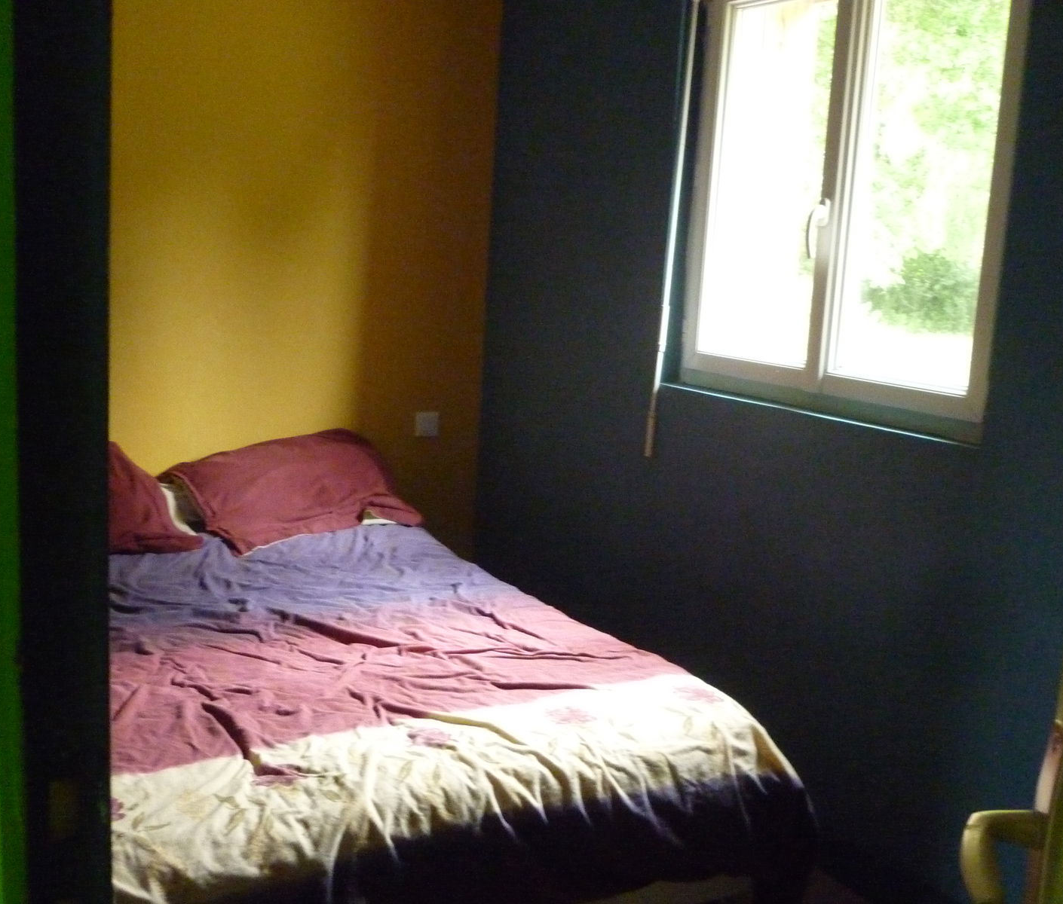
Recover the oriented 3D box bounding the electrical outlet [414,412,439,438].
[{"bbox_3d":[-0.356,-0.095,3.920,0.083,0.083,0.015,-1,10,-27],"label":"electrical outlet"}]

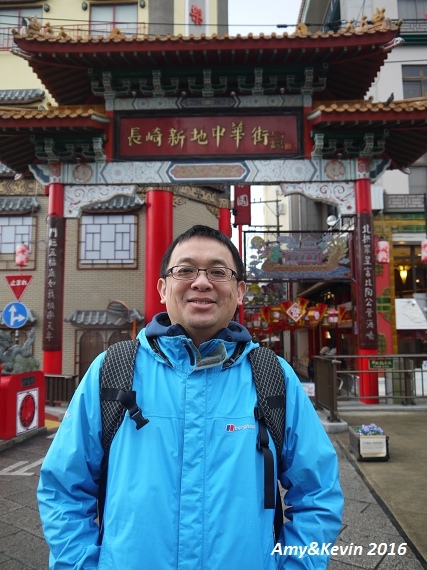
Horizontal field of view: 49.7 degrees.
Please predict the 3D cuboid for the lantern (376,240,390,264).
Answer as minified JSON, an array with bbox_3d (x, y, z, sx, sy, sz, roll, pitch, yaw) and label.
[{"bbox_3d":[3.946,-0.755,10.710,0.260,0.510,0.260,0,-5,0],"label":"lantern"}]

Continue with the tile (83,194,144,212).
[{"bbox_3d":[-3.499,-2.712,15.431,2.450,0.680,0.550,0,-5,0],"label":"tile"}]

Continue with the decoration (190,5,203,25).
[{"bbox_3d":[-0.642,-10.198,17.396,0.700,0.780,0.120,5,-7,-44],"label":"decoration"}]

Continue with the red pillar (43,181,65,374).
[{"bbox_3d":[-3.559,0.103,10.385,0.420,4.994,0.420,0,-5,0],"label":"red pillar"}]

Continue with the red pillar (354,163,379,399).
[{"bbox_3d":[3.377,-0.132,10.252,0.420,5.431,0.420,0,-5,0],"label":"red pillar"}]

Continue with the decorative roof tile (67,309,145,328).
[{"bbox_3d":[-3.567,1.096,15.085,2.580,0.640,0.550,0,-5,0],"label":"decorative roof tile"}]

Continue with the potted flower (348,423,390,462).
[{"bbox_3d":[2.072,2.077,6.216,0.420,0.430,0.560,-1,-5,3],"label":"potted flower"}]

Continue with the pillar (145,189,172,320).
[{"bbox_3d":[-1.831,0.032,15.211,0.880,6.516,0.880,0,-5,0],"label":"pillar"}]

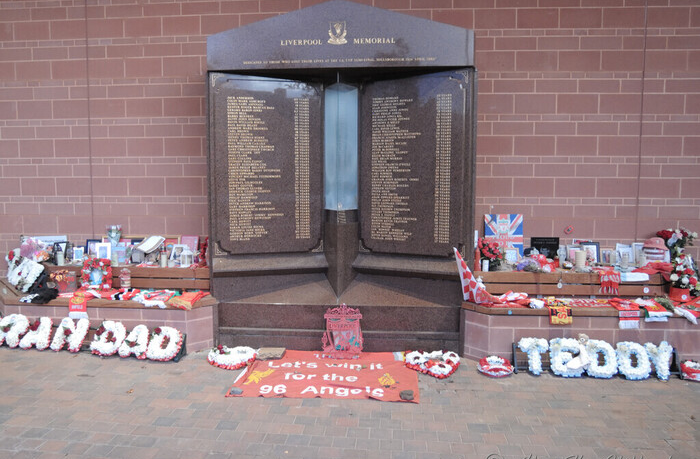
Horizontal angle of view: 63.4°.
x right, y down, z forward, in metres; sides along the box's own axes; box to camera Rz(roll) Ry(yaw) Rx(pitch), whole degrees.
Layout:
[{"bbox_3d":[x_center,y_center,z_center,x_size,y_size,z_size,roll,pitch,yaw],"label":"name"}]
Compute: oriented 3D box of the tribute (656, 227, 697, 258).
[{"bbox_3d":[3.324,0.132,5.755,0.414,0.311,0.290,1,6,5],"label":"tribute"}]

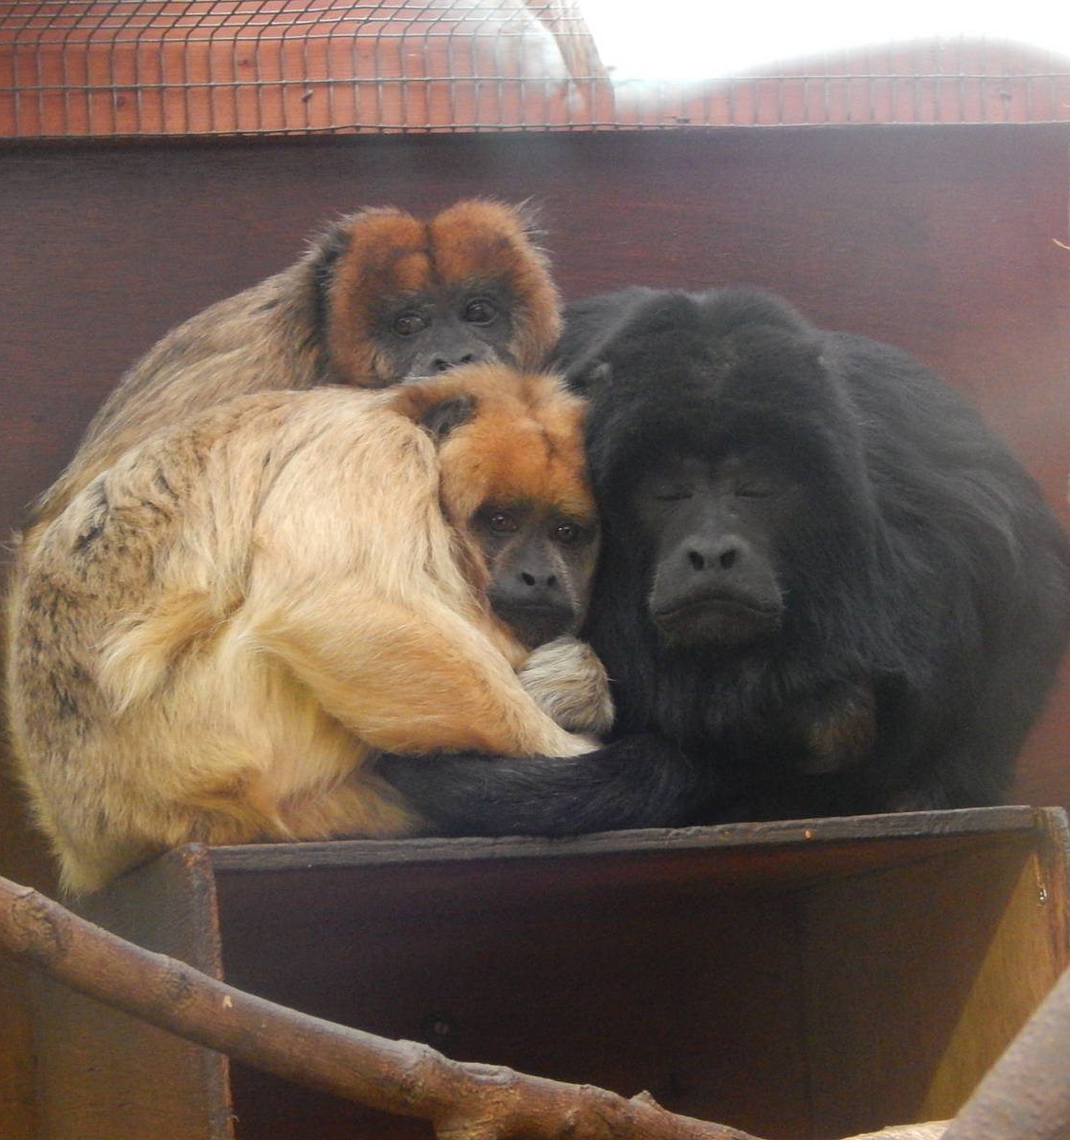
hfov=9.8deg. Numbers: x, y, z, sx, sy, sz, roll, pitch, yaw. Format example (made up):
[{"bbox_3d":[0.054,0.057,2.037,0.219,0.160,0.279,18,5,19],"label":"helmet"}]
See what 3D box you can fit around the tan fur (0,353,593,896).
[{"bbox_3d":[-0.109,0.028,3.000,0.265,0.260,0.190,-5,-5,32],"label":"tan fur"}]

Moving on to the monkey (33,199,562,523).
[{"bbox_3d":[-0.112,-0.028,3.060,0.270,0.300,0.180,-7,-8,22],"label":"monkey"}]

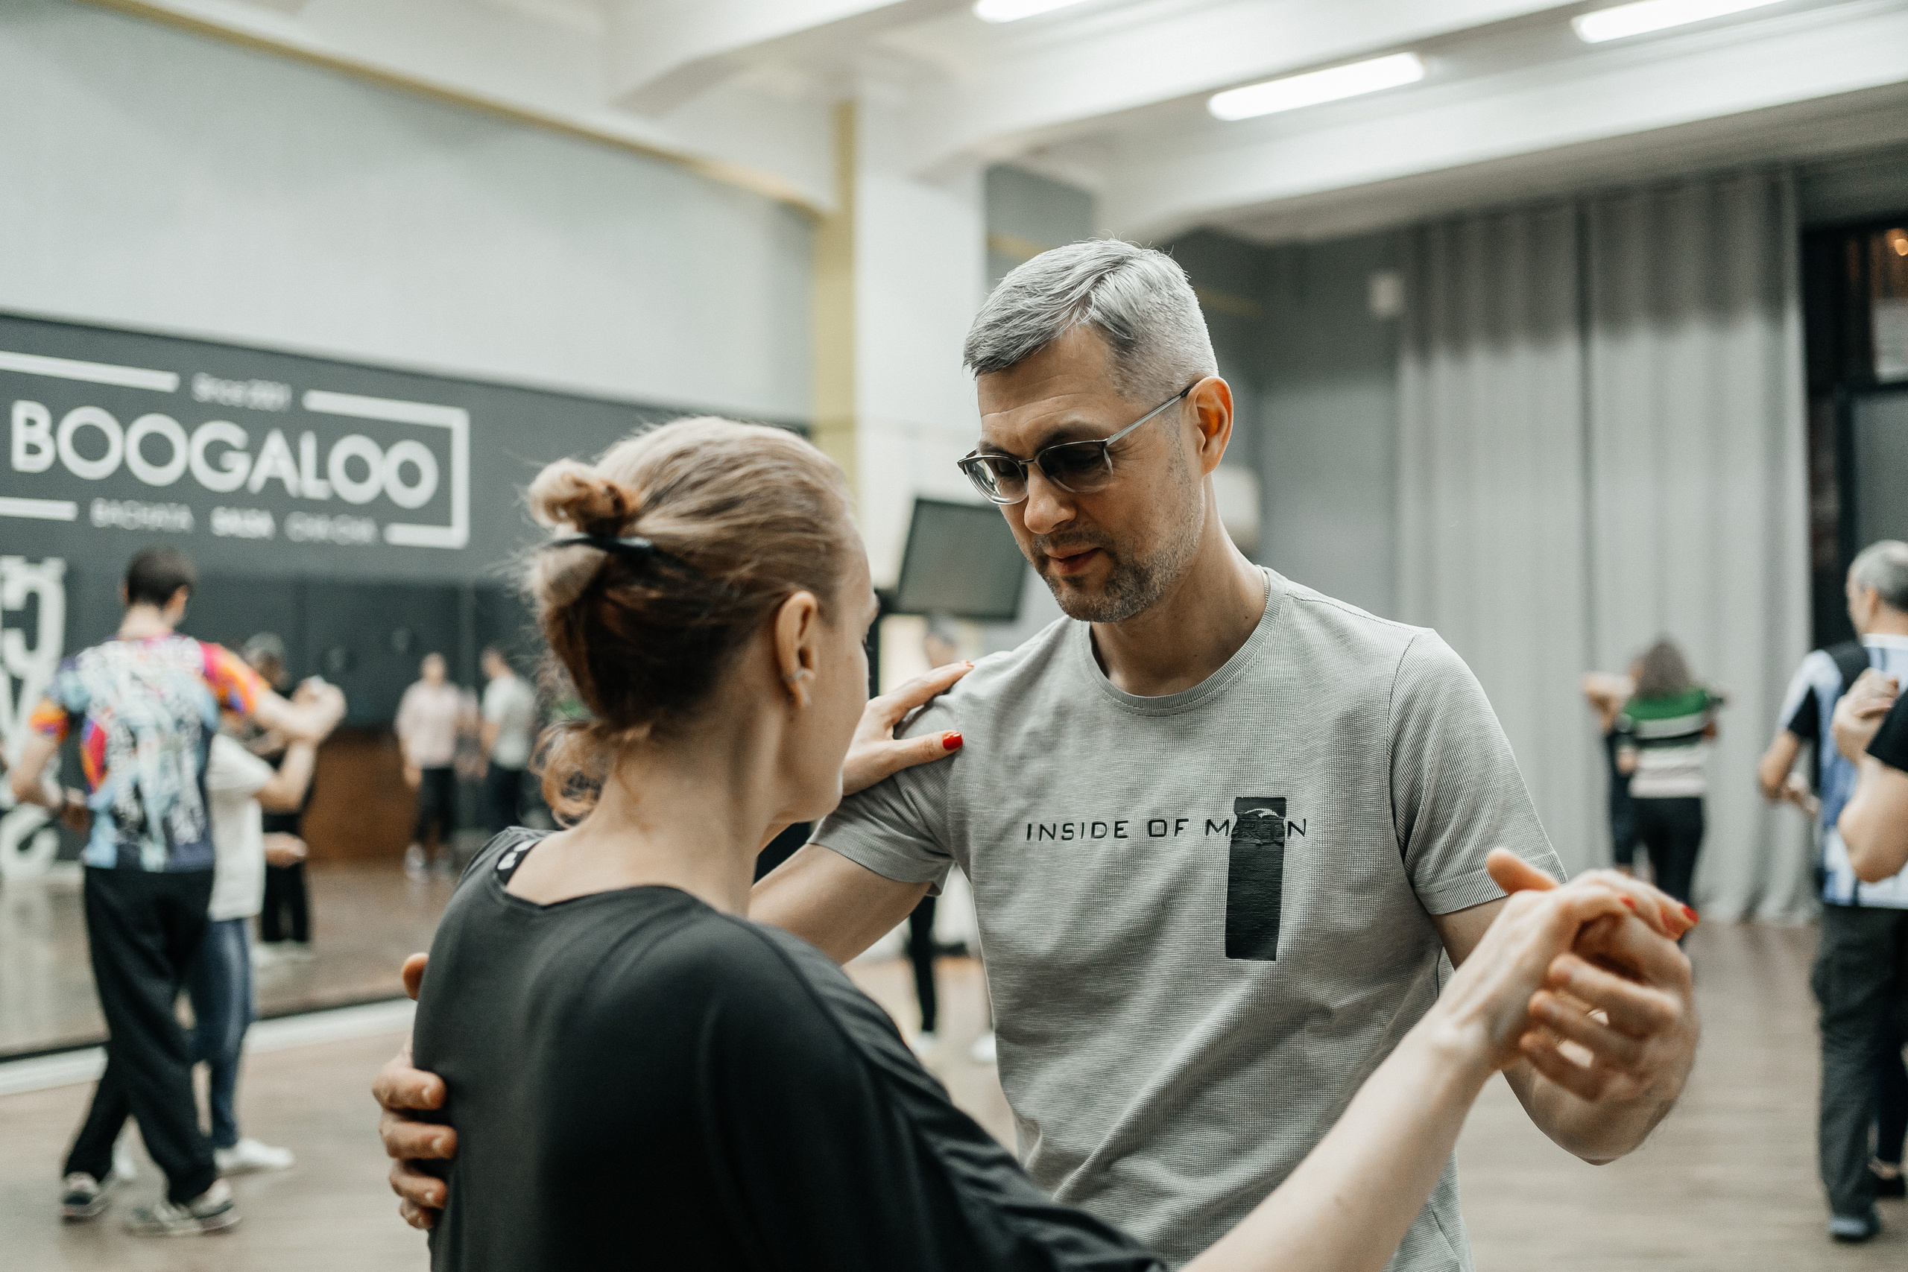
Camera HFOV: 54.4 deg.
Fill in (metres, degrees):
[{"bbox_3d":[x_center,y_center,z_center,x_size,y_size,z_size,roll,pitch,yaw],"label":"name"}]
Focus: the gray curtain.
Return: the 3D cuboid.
[{"bbox_3d":[3.878,-0.499,11.335,2.500,4.300,0.220,-1,-1,41],"label":"gray curtain"}]

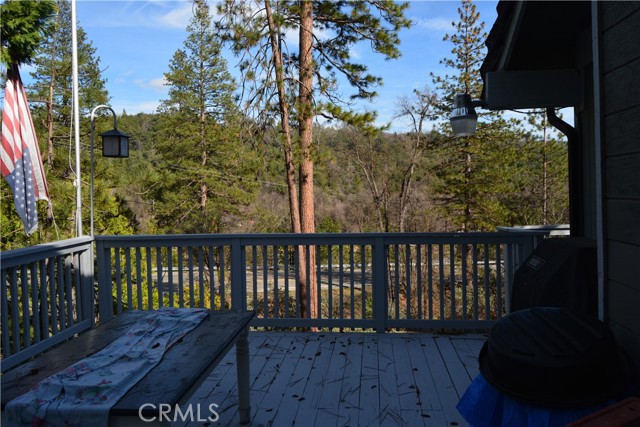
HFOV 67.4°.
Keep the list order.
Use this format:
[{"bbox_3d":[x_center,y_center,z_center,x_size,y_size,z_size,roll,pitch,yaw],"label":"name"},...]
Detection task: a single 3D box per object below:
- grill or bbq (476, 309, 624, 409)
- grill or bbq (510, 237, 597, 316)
[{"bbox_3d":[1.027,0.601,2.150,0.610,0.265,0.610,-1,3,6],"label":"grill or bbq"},{"bbox_3d":[1.810,0.756,3.421,0.580,1.090,0.700,-1,3,6],"label":"grill or bbq"}]

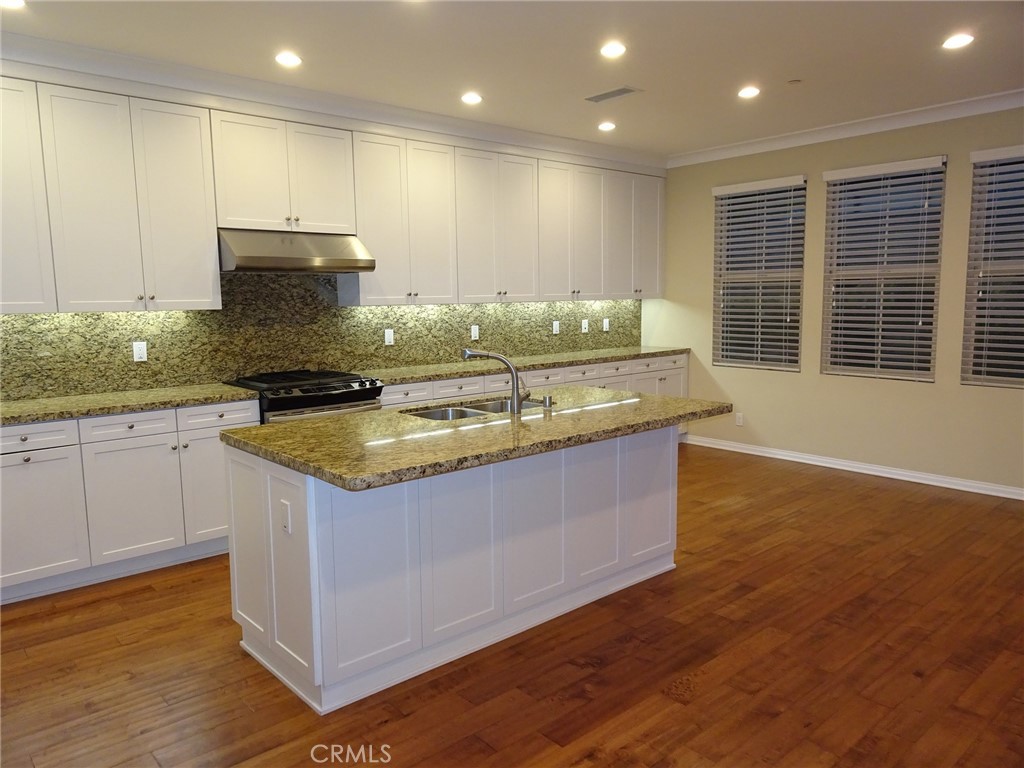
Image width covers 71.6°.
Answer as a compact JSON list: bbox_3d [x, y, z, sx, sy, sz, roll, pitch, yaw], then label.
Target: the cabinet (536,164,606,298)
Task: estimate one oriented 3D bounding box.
[{"bbox_3d":[0.427,-1.295,6.190,0.819,1.142,0.320,-7,9,-40],"label":"cabinet"}]

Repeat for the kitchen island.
[{"bbox_3d":[-0.057,0.596,3.193,2.031,0.914,1.080,-7,9,-40],"label":"kitchen island"}]

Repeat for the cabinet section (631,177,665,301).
[{"bbox_3d":[1.216,-1.391,6.849,0.406,1.143,0.313,-7,9,-40],"label":"cabinet section"}]

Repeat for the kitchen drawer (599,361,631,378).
[{"bbox_3d":[0.759,-0.149,6.311,0.414,0.127,0.453,-7,9,-40],"label":"kitchen drawer"}]

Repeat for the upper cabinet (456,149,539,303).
[{"bbox_3d":[-0.197,-1.220,5.654,0.834,1.142,0.320,-7,9,-40],"label":"upper cabinet"}]

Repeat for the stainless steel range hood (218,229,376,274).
[{"bbox_3d":[-1.402,-0.826,4.478,0.891,0.248,0.594,-7,9,-40],"label":"stainless steel range hood"}]

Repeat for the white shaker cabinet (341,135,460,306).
[{"bbox_3d":[-0.826,-1.144,5.113,0.830,1.142,0.320,-7,9,-40],"label":"white shaker cabinet"}]

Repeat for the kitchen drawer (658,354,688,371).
[{"bbox_3d":[1.370,-0.220,6.824,0.388,0.126,0.445,-7,9,-40],"label":"kitchen drawer"}]

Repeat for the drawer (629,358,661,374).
[{"bbox_3d":[1.070,-0.184,6.566,0.407,0.126,0.445,-7,9,-40],"label":"drawer"}]

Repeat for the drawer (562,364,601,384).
[{"bbox_3d":[0.440,-0.111,6.038,0.419,0.127,0.453,-7,9,-40],"label":"drawer"}]

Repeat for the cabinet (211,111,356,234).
[{"bbox_3d":[-1.489,-1.292,4.516,0.900,0.667,0.347,-7,9,-40],"label":"cabinet"}]

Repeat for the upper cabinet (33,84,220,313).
[{"bbox_3d":[-2.140,-0.986,3.984,0.834,1.142,0.320,-7,9,-40],"label":"upper cabinet"}]

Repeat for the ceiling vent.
[{"bbox_3d":[0.648,-1.859,4.598,0.193,0.025,0.390,-7,9,-40],"label":"ceiling vent"}]

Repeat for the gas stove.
[{"bbox_3d":[-1.322,0.441,4.603,0.780,0.952,0.725,-7,9,-40],"label":"gas stove"}]

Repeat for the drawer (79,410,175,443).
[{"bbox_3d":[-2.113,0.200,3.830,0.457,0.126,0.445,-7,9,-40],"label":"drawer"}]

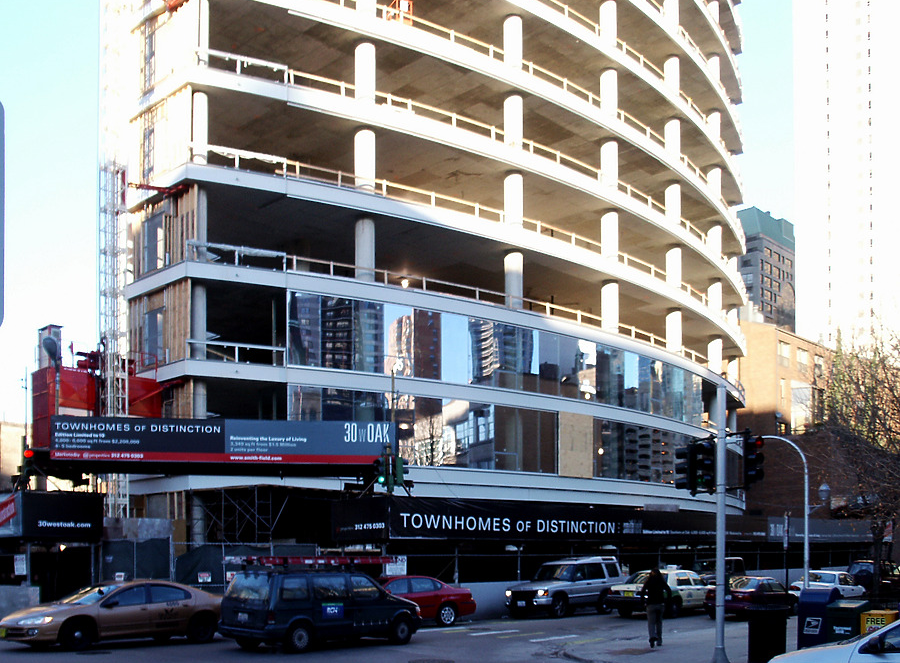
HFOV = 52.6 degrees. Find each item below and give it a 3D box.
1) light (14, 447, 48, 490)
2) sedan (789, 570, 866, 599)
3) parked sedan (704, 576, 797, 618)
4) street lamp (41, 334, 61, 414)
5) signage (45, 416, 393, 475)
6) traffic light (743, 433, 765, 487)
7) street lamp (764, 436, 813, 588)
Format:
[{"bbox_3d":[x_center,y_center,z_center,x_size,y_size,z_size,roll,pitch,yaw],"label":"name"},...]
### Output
[{"bbox_3d":[-12.078,3.916,26.200,0.500,1.100,0.420,3,-6,-33],"label":"light"},{"bbox_3d":[17.223,11.505,41.300,4.650,1.420,1.760,10,-15,-43],"label":"sedan"},{"bbox_3d":[10.952,9.592,33.000,1.740,1.410,4.500,-10,-17,38],"label":"parked sedan"},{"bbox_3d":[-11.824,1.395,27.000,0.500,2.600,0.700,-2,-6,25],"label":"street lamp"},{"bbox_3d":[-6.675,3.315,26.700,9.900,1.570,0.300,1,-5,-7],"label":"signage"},{"bbox_3d":[4.969,2.104,14.900,0.290,0.860,0.330,12,-18,-42],"label":"traffic light"},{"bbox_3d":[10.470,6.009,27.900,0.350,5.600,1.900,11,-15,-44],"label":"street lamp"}]

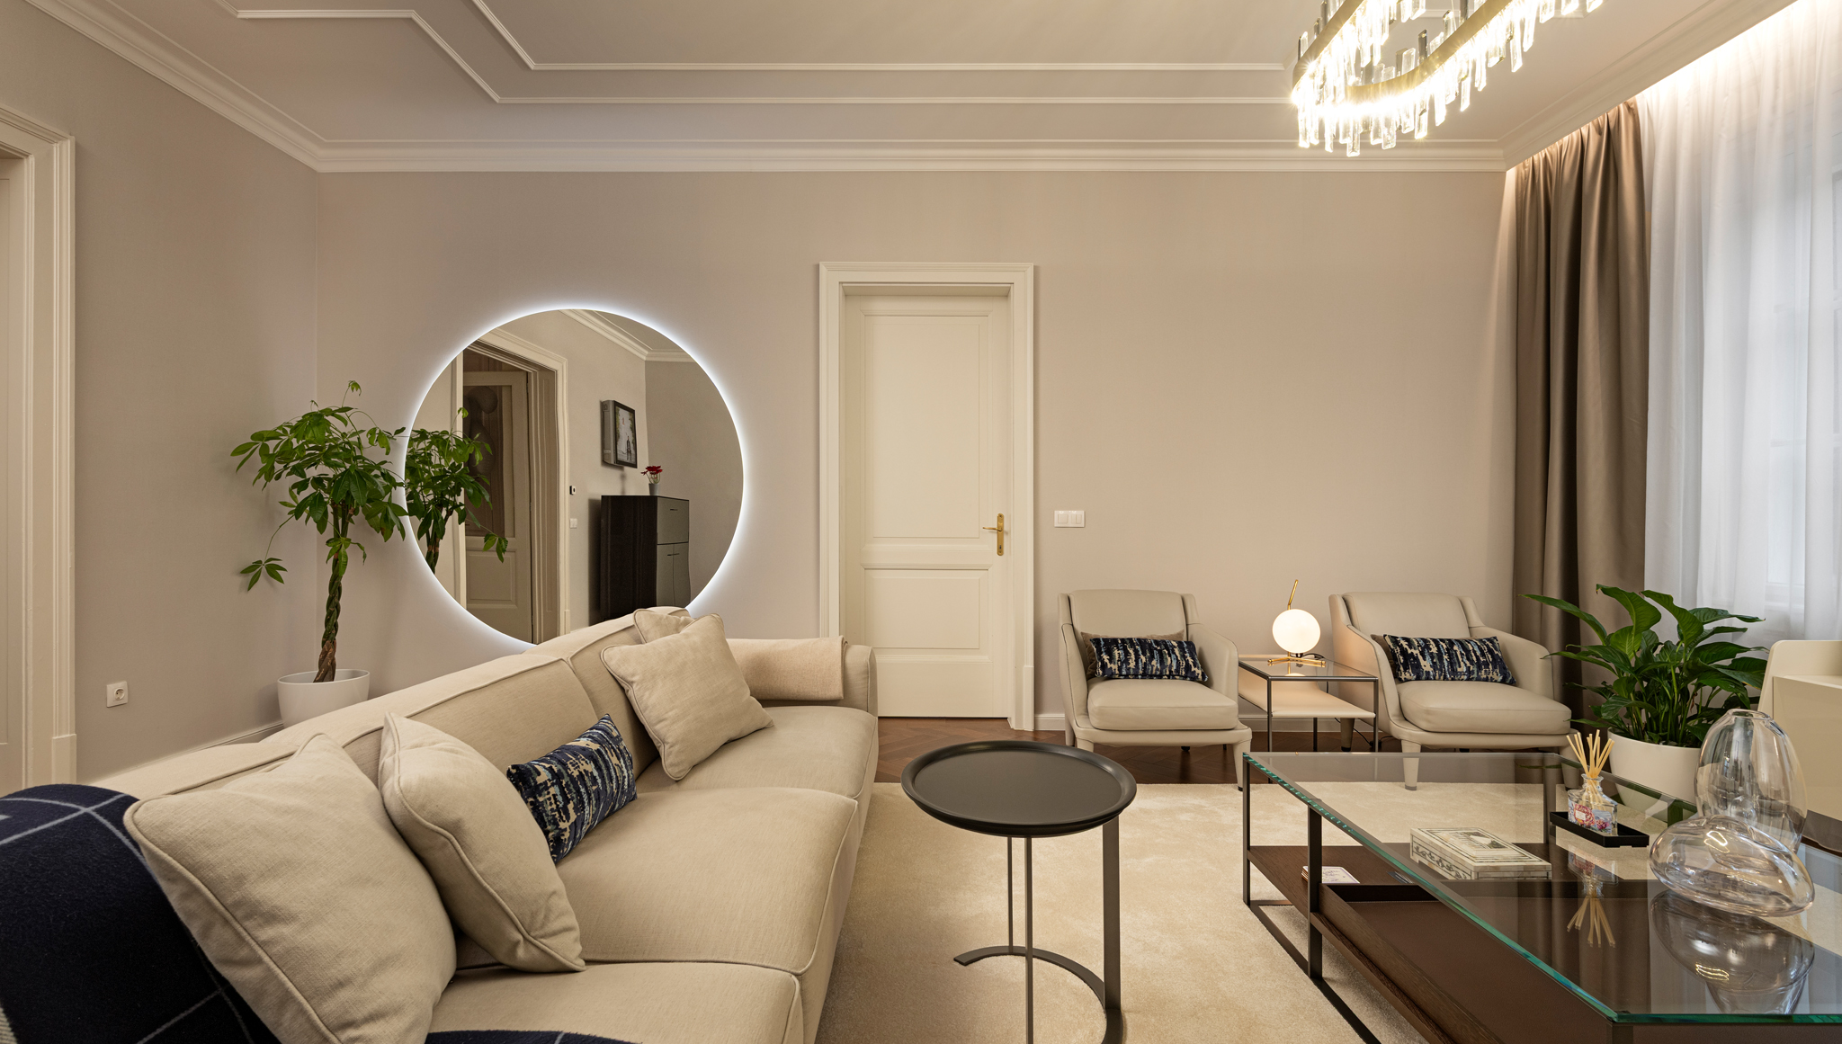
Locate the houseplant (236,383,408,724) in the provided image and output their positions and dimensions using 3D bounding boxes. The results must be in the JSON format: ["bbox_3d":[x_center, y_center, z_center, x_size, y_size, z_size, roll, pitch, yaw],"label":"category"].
[{"bbox_3d":[-2.720,0.225,3.740,0.700,1.710,0.640,0,0,0],"label":"houseplant"}]

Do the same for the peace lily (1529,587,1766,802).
[{"bbox_3d":[2.740,0.660,3.100,0.790,0.840,0.740,0,0,0],"label":"peace lily"}]

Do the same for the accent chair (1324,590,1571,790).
[{"bbox_3d":[2.250,0.700,3.635,0.720,0.755,0.740,0,0,0],"label":"accent chair"}]

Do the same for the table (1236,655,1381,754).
[{"bbox_3d":[1.670,0.858,3.655,0.460,0.445,0.530,0,0,0],"label":"table"}]

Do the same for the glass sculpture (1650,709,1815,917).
[{"bbox_3d":[1.475,0.502,1.490,0.215,0.295,0.310,0,0,45],"label":"glass sculpture"}]

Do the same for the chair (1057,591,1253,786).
[{"bbox_3d":[0.985,0.700,3.635,0.720,0.755,0.740,0,0,0],"label":"chair"}]

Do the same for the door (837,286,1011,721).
[{"bbox_3d":[0.040,-0.105,4.580,0.930,2.370,0.060,0,0,0],"label":"door"}]

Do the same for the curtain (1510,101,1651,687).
[{"bbox_3d":[3.060,-0.360,3.830,0.170,2.880,0.700,0,0,0],"label":"curtain"}]

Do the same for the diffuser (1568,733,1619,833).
[{"bbox_3d":[1.420,0.538,1.735,0.080,0.200,0.100,0,0,-30],"label":"diffuser"}]

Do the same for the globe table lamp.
[{"bbox_3d":[1.690,0.445,3.665,0.245,0.383,0.210,0,0,0],"label":"globe table lamp"}]

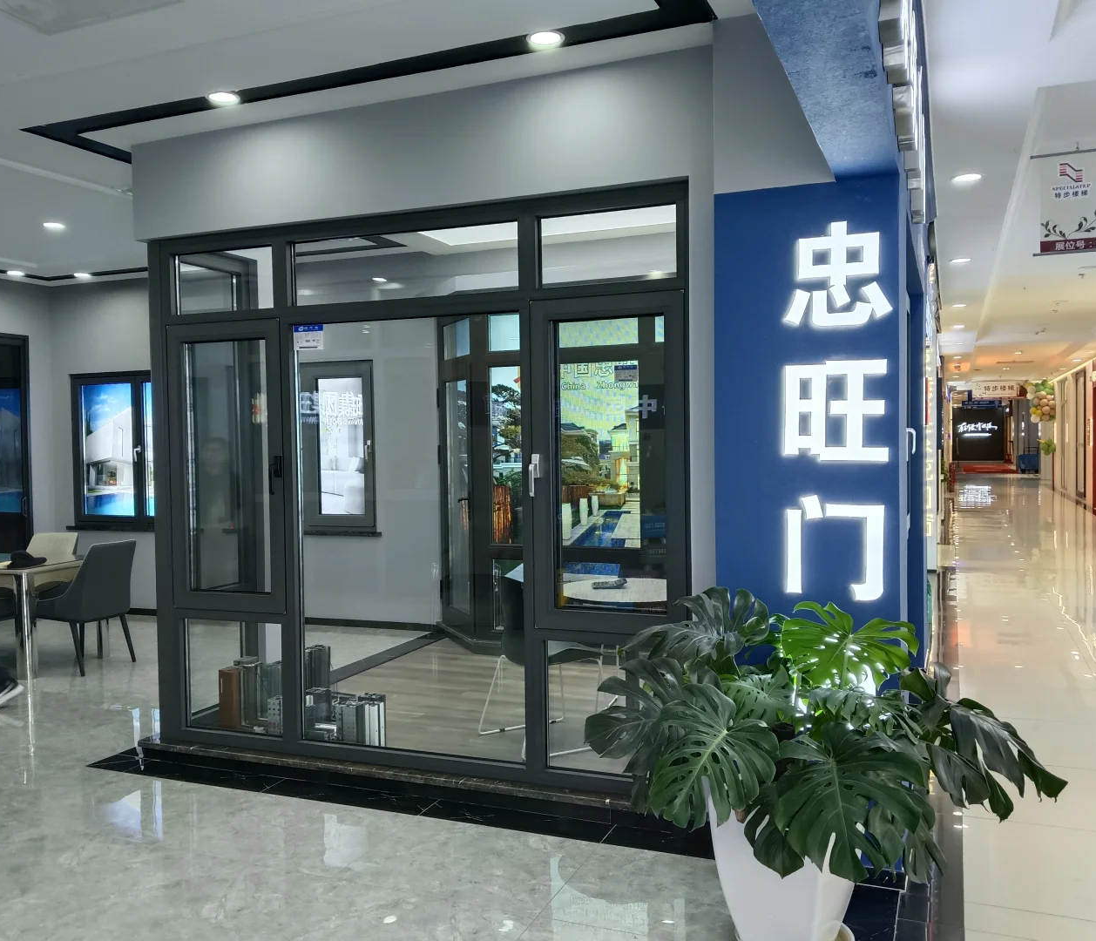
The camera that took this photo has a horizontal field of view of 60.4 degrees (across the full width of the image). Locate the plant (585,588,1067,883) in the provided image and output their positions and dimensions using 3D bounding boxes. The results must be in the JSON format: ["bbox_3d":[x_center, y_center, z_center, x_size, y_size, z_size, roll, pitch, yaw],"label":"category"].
[{"bbox_3d":[0.805,0.754,2.760,1.260,0.760,0.920,0,2,21],"label":"plant"}]

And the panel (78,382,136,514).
[{"bbox_3d":[-4.139,-0.190,8.859,0.621,1.234,0.030,0,2,21],"label":"panel"}]

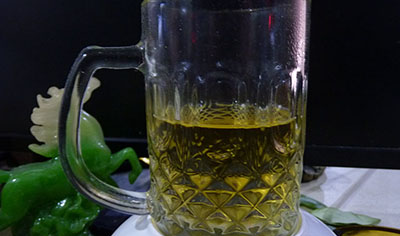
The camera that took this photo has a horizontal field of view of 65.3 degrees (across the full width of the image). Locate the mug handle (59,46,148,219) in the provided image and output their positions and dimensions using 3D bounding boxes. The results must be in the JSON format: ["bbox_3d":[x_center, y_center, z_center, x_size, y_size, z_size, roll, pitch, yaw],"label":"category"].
[{"bbox_3d":[-0.049,0.009,0.164,0.045,0.088,0.015,-3,12,-11],"label":"mug handle"}]

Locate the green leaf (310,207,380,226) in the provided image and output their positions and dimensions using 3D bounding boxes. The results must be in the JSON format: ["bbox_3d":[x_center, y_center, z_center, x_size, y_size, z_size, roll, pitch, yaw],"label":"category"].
[{"bbox_3d":[0.127,0.086,0.271,0.060,0.012,0.022,2,12,14],"label":"green leaf"}]

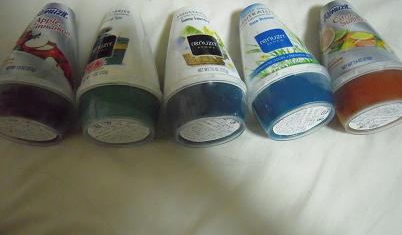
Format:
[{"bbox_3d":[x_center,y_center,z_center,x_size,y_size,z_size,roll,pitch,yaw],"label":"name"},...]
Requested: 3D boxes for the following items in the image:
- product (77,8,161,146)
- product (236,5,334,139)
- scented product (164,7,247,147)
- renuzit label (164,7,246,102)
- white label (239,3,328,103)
[{"bbox_3d":[-0.076,-0.048,0.312,0.077,0.077,0.139,-13,63,15],"label":"product"},{"bbox_3d":[0.072,-0.053,0.319,0.077,0.077,0.139,-16,59,2],"label":"product"},{"bbox_3d":[-0.003,-0.049,0.315,0.077,0.077,0.139,-2,62,-14],"label":"scented product"},{"bbox_3d":[-0.004,-0.059,0.320,0.075,0.075,0.115,-2,62,-14],"label":"renuzit label"},{"bbox_3d":[0.069,-0.063,0.325,0.075,0.075,0.115,-16,59,2],"label":"white label"}]

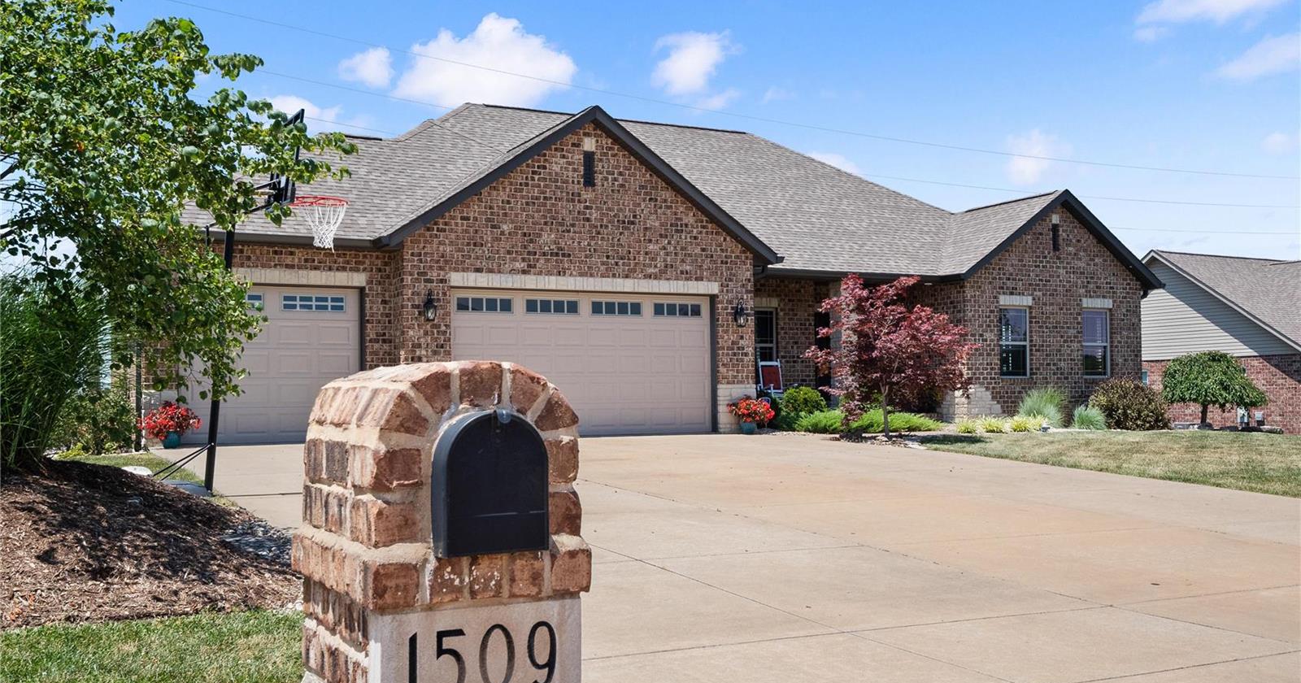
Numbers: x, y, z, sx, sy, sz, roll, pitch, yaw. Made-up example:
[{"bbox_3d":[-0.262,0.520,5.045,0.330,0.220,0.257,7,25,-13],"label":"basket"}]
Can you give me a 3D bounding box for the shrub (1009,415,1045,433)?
[{"bbox_3d":[7.573,1.655,24.700,0.714,0.364,0.600,1,-1,-26],"label":"shrub"}]

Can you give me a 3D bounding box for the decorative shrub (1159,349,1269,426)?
[{"bbox_3d":[13.570,1.138,29.600,2.495,1.818,2.443,1,-1,-26],"label":"decorative shrub"}]

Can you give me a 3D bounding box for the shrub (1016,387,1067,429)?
[{"bbox_3d":[8.368,1.425,26.300,1.013,0.883,0.992,1,-1,-26],"label":"shrub"}]

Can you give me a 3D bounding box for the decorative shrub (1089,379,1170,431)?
[{"bbox_3d":[10.223,1.354,26.200,1.682,1.094,1.648,1,-1,-26],"label":"decorative shrub"}]

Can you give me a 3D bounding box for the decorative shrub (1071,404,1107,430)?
[{"bbox_3d":[9.248,1.596,25.900,0.748,0.530,0.733,1,-1,-26],"label":"decorative shrub"}]

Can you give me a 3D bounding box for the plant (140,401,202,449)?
[{"bbox_3d":[-6.972,1.211,17.850,0.874,0.702,0.856,1,-1,-26],"label":"plant"}]

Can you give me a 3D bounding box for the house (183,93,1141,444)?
[{"bbox_3d":[-0.480,-1.743,28.030,22.200,7.000,13.300,1,-1,-26],"label":"house"}]

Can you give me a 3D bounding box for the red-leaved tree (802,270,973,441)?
[{"bbox_3d":[4.276,0.261,21.800,2.992,2.874,2.900,0,-1,0],"label":"red-leaved tree"}]

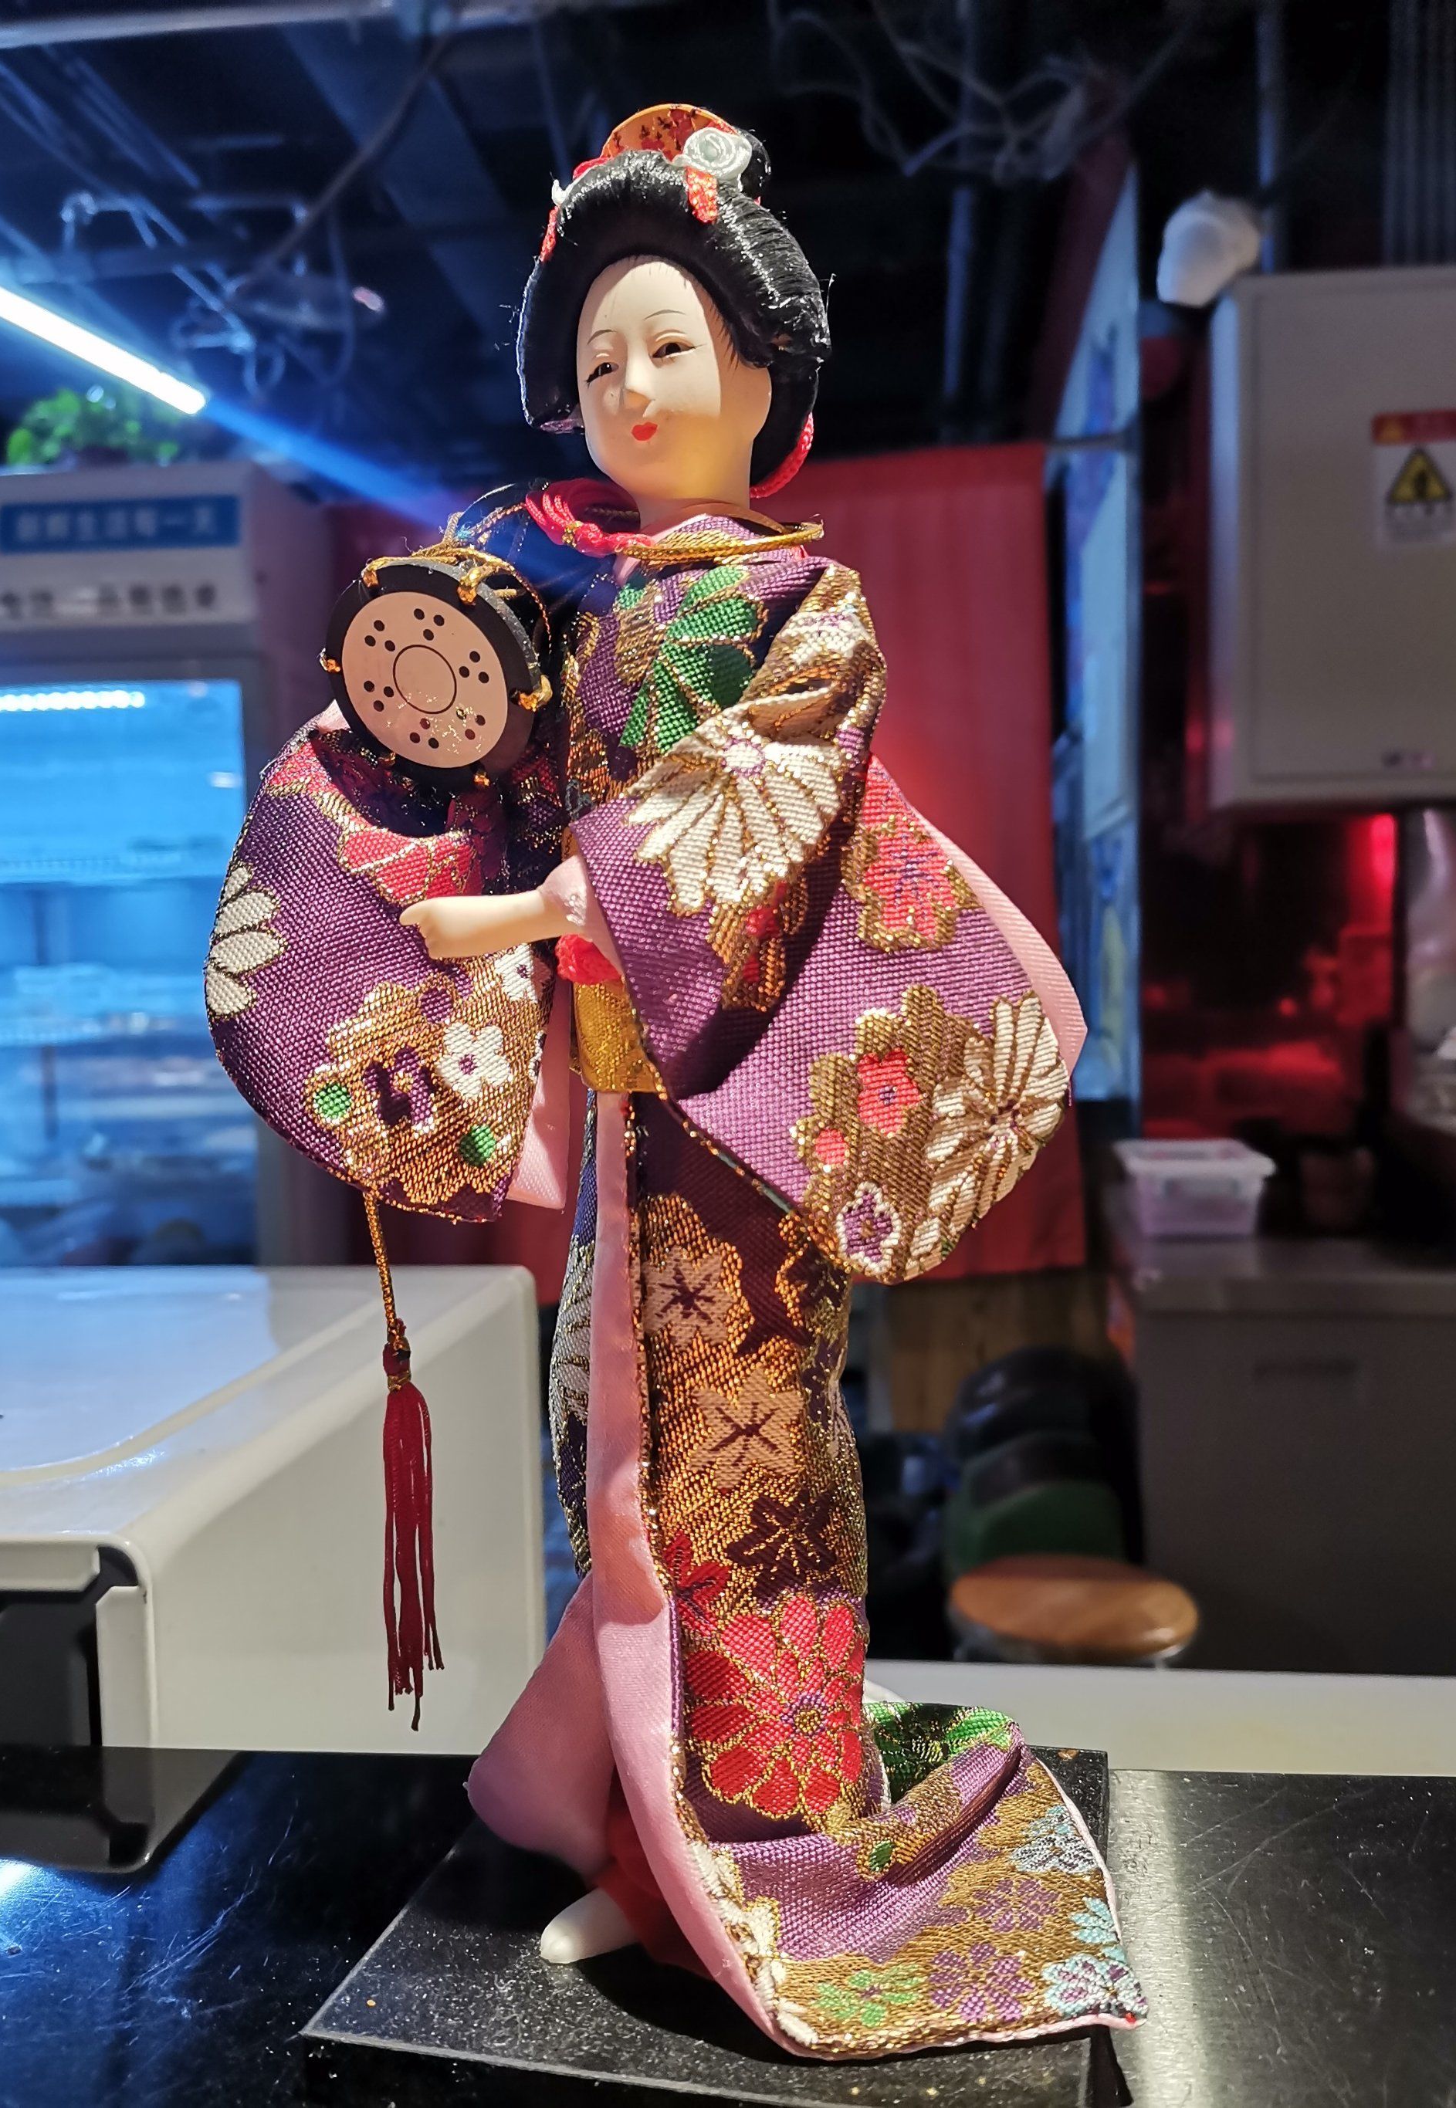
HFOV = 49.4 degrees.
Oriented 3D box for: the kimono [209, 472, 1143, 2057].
[{"bbox_3d":[-0.004,0.024,0.262,0.142,0.231,0.085,1,3,30],"label":"kimono"}]

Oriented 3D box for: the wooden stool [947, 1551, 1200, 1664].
[{"bbox_3d":[0.441,0.917,2.009,0.330,0.450,0.330,-1,2,0],"label":"wooden stool"}]

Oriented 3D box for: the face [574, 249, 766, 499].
[{"bbox_3d":[-0.009,-0.104,0.245,0.027,0.036,0.022,1,3,32],"label":"face"}]

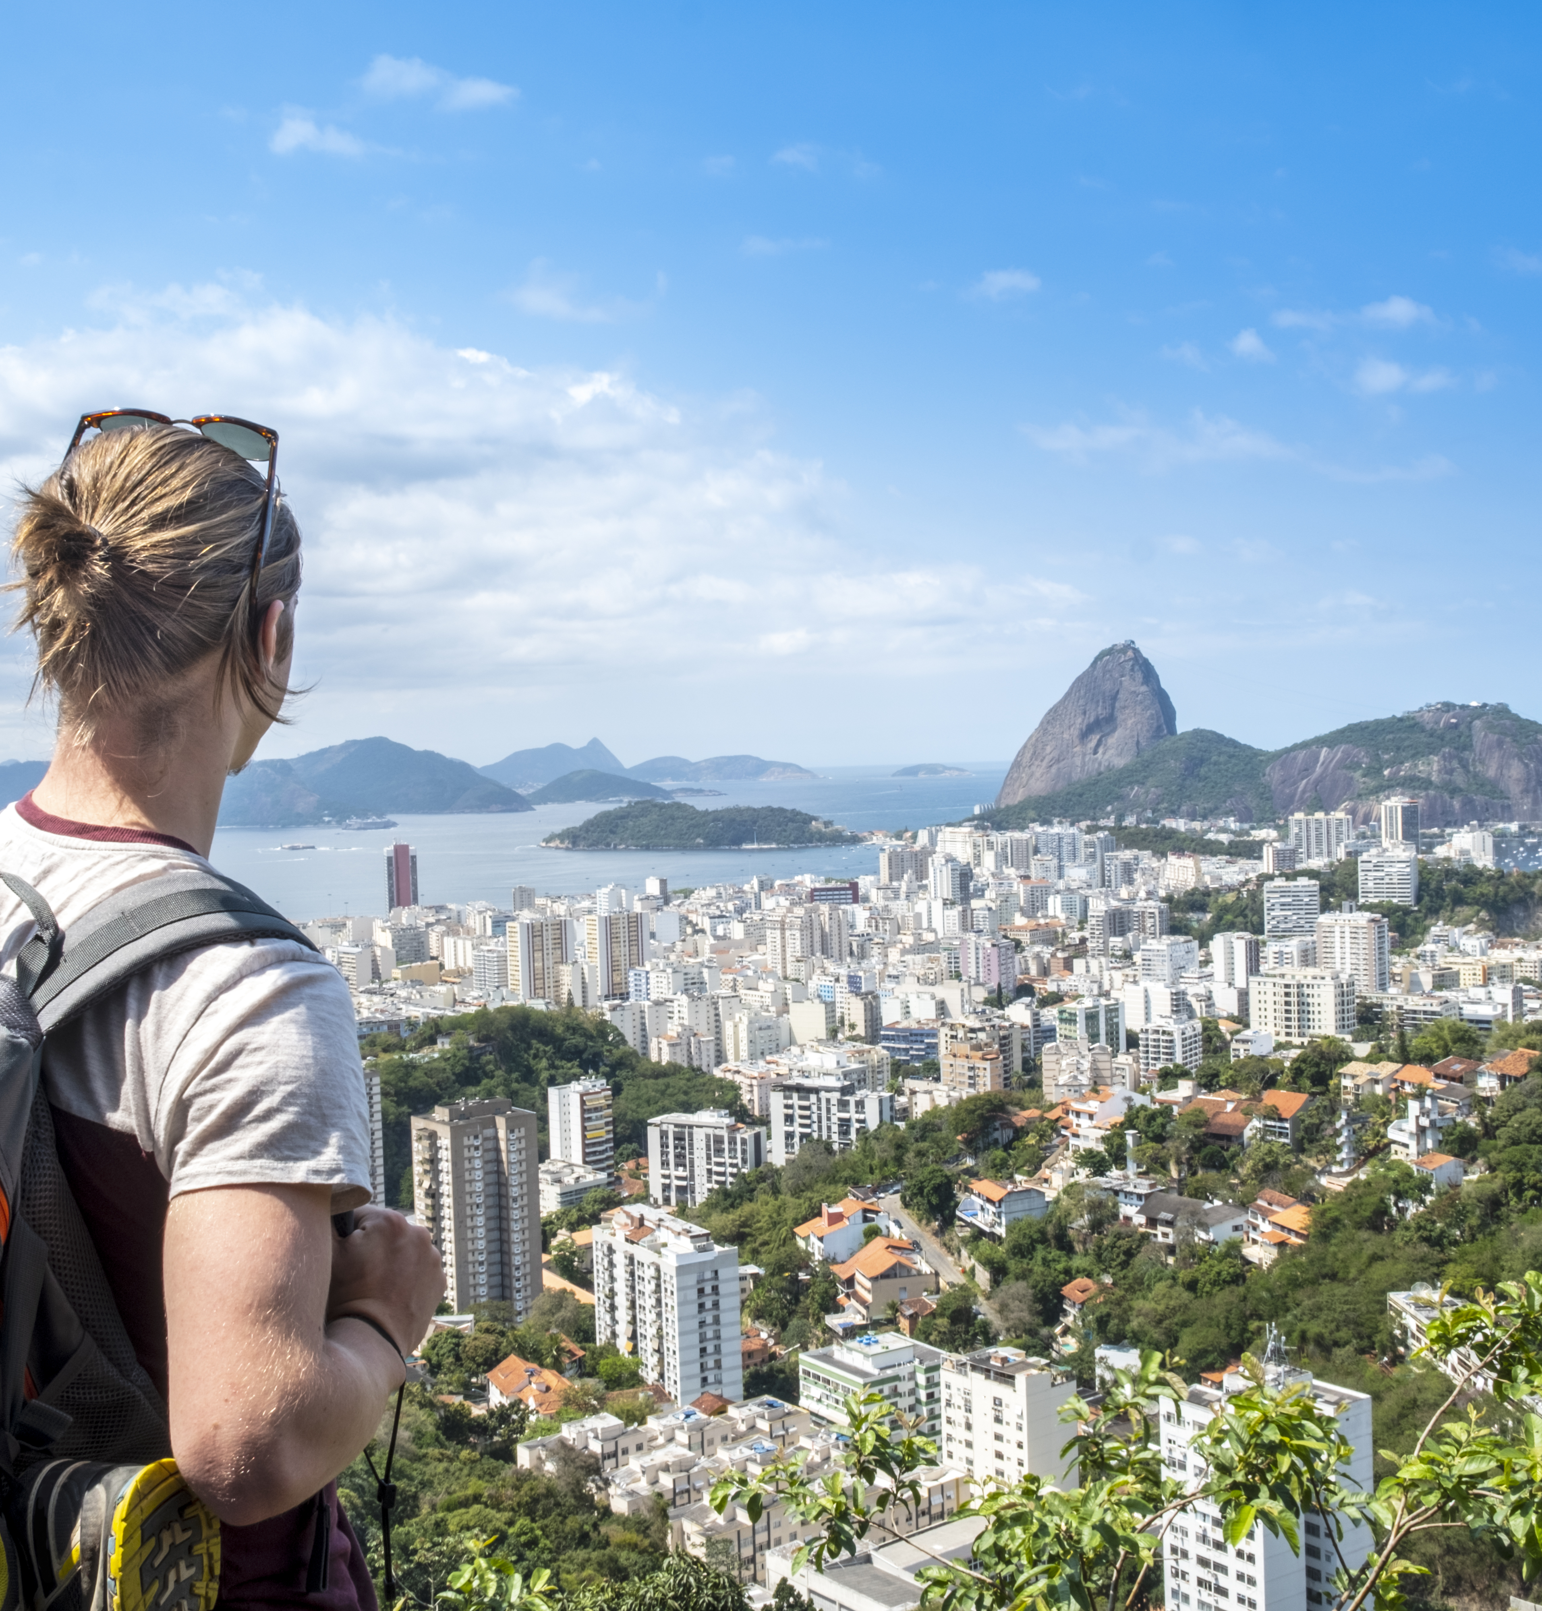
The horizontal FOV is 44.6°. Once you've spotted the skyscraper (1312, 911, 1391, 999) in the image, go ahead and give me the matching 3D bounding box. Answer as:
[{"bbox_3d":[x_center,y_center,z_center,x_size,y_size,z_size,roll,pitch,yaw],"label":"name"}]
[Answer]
[{"bbox_3d":[340.150,86.450,1095.190,33.000,47.900,25.000,-1,2,35],"label":"skyscraper"}]

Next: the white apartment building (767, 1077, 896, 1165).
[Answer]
[{"bbox_3d":[22.050,110.750,650.440,41.530,31.500,12.500,-1,2,27],"label":"white apartment building"}]

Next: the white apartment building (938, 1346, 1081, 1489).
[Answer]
[{"bbox_3d":[42.450,108.790,328.580,11.800,26.700,19.500,-3,2,-37],"label":"white apartment building"}]

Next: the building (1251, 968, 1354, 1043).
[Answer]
[{"bbox_3d":[207.690,77.030,733.810,36.090,25.800,16.660,0,2,44],"label":"building"}]

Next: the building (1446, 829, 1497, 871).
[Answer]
[{"bbox_3d":[733.640,56.880,1960.760,37.000,55.900,22.000,-3,2,-38],"label":"building"}]

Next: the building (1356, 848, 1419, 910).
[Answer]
[{"bbox_3d":[434.160,50.900,1319.010,35.470,37.500,22.000,-1,2,31],"label":"building"}]

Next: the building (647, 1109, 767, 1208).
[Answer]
[{"bbox_3d":[-21.040,123.220,645.340,38.840,33.000,14.000,-1,2,27],"label":"building"}]

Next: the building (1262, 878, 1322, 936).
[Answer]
[{"bbox_3d":[351.600,70.250,1266.600,35.500,43.600,18.000,-1,2,15],"label":"building"}]

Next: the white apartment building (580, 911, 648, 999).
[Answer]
[{"bbox_3d":[-99.540,97.280,1227.100,33.500,57.500,25.000,-3,2,-25],"label":"white apartment building"}]

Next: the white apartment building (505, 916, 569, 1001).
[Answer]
[{"bbox_3d":[-146.100,99.570,1193.870,32.500,55.700,25.000,-3,2,-25],"label":"white apartment building"}]

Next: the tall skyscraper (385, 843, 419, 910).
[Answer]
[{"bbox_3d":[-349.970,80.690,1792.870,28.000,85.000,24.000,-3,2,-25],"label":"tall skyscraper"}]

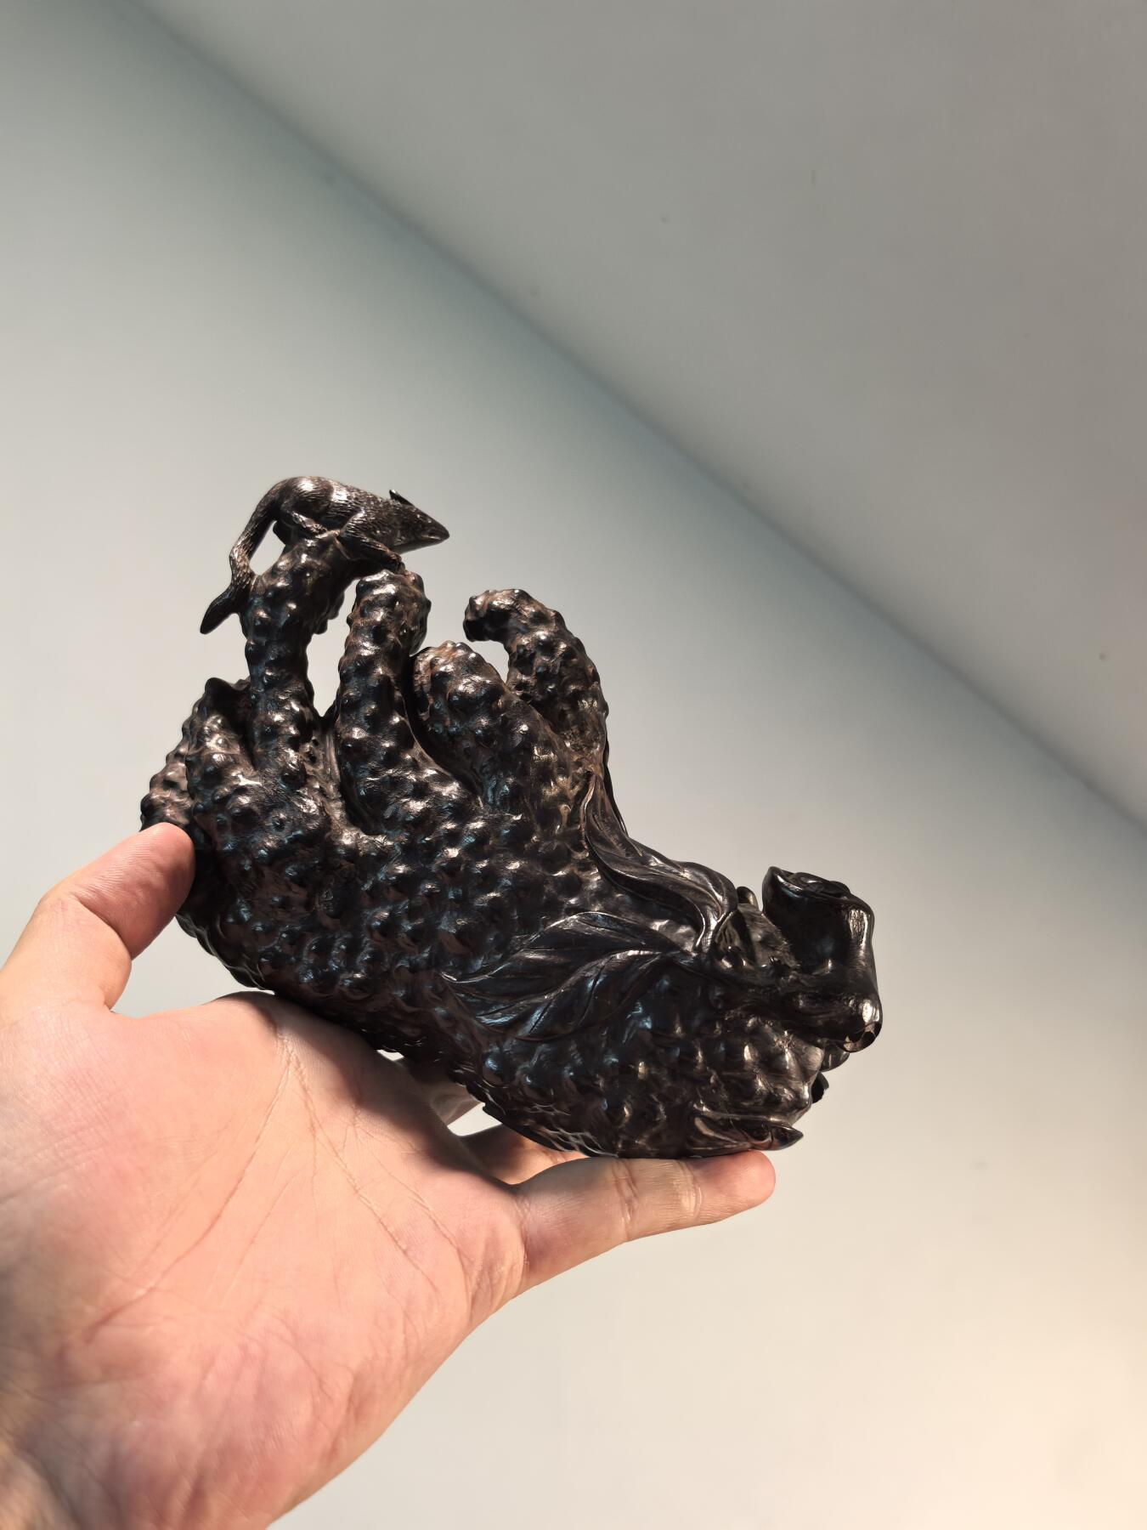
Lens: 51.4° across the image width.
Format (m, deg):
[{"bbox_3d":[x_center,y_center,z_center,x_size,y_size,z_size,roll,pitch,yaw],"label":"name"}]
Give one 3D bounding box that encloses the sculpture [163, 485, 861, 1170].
[{"bbox_3d":[-0.011,0.022,0.280,0.182,0.115,0.085,25,0,-10],"label":"sculpture"}]

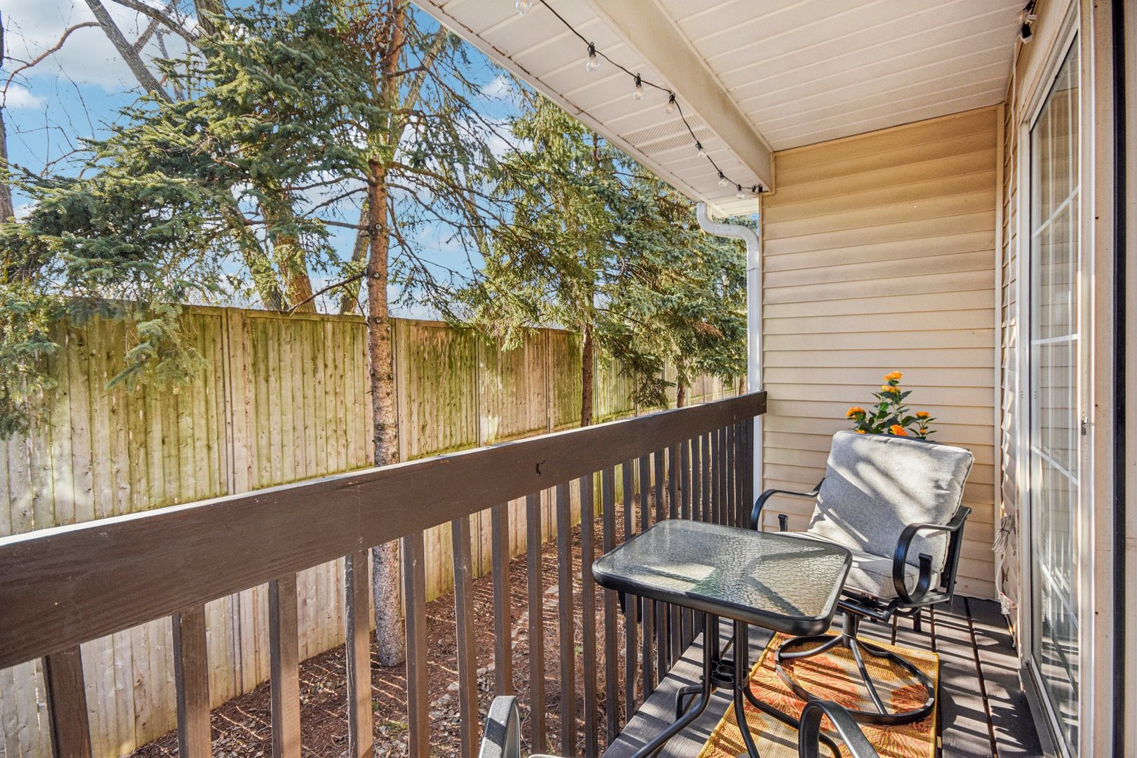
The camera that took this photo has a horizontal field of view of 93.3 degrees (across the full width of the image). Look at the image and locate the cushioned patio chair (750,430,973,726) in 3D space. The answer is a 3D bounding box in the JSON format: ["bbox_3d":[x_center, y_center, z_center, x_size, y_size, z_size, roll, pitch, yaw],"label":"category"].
[{"bbox_3d":[1.148,0.714,2.141,0.660,0.910,0.655,-2,1,-29],"label":"cushioned patio chair"}]

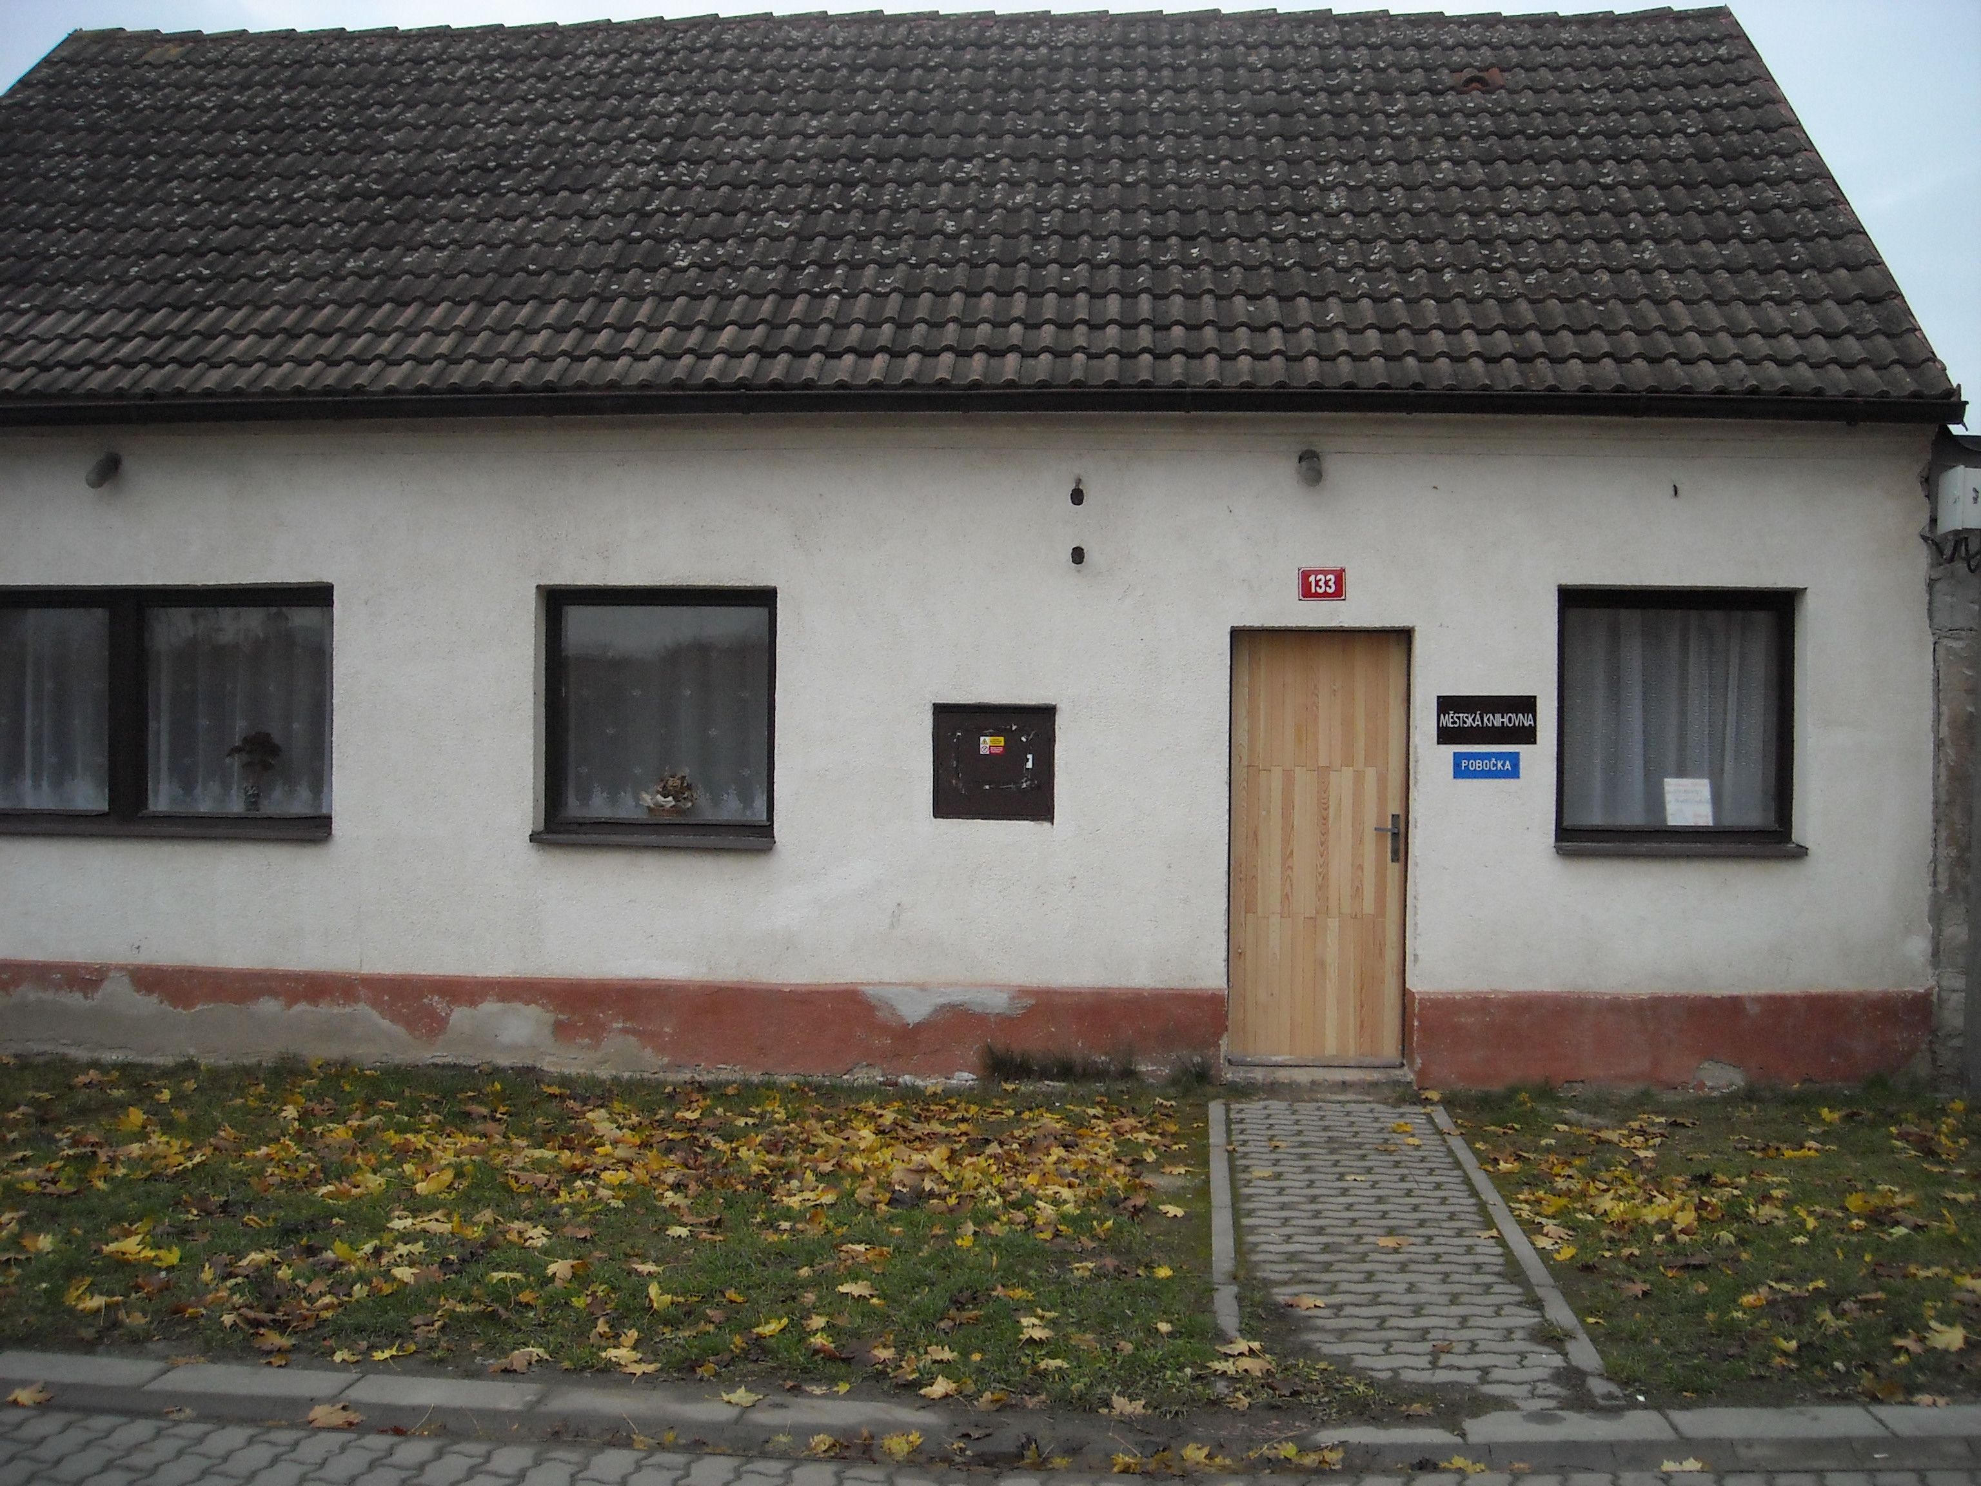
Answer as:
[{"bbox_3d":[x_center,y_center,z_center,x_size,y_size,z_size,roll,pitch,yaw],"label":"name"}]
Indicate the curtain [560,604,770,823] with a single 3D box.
[{"bbox_3d":[-1.507,-0.136,9.303,1.029,1.052,0.080,1,0,4],"label":"curtain"}]

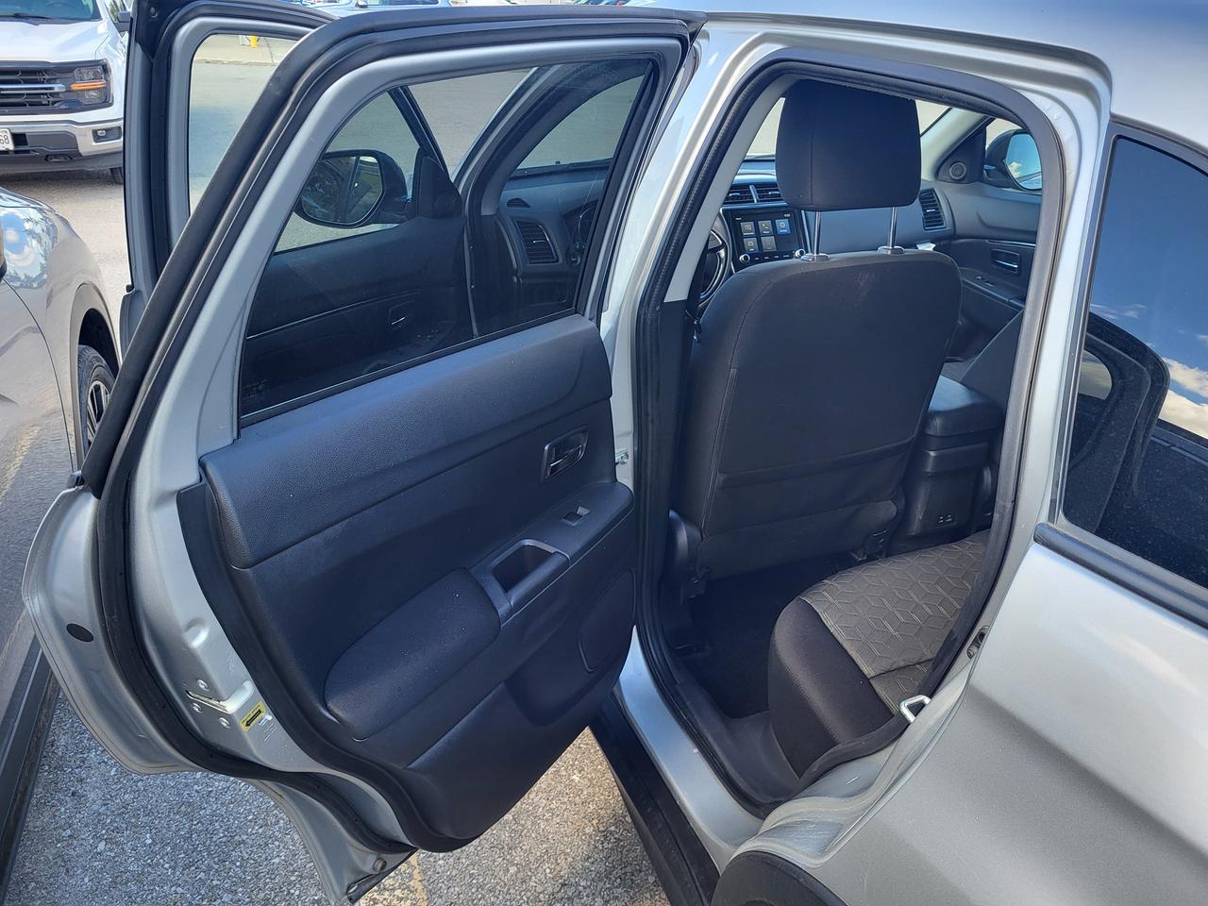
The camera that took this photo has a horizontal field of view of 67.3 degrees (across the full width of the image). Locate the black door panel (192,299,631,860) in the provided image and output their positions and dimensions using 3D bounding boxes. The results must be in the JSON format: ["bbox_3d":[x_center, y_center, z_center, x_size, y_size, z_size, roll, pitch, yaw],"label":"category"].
[{"bbox_3d":[-0.164,0.220,1.237,0.130,0.715,0.695,18,29,35],"label":"black door panel"}]

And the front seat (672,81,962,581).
[{"bbox_3d":[0.300,-0.251,1.931,0.540,1.080,0.750,-9,27,-19],"label":"front seat"}]

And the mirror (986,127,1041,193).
[{"bbox_3d":[1.274,-0.898,2.817,0.225,0.185,0.140,-5,25,-11],"label":"mirror"}]

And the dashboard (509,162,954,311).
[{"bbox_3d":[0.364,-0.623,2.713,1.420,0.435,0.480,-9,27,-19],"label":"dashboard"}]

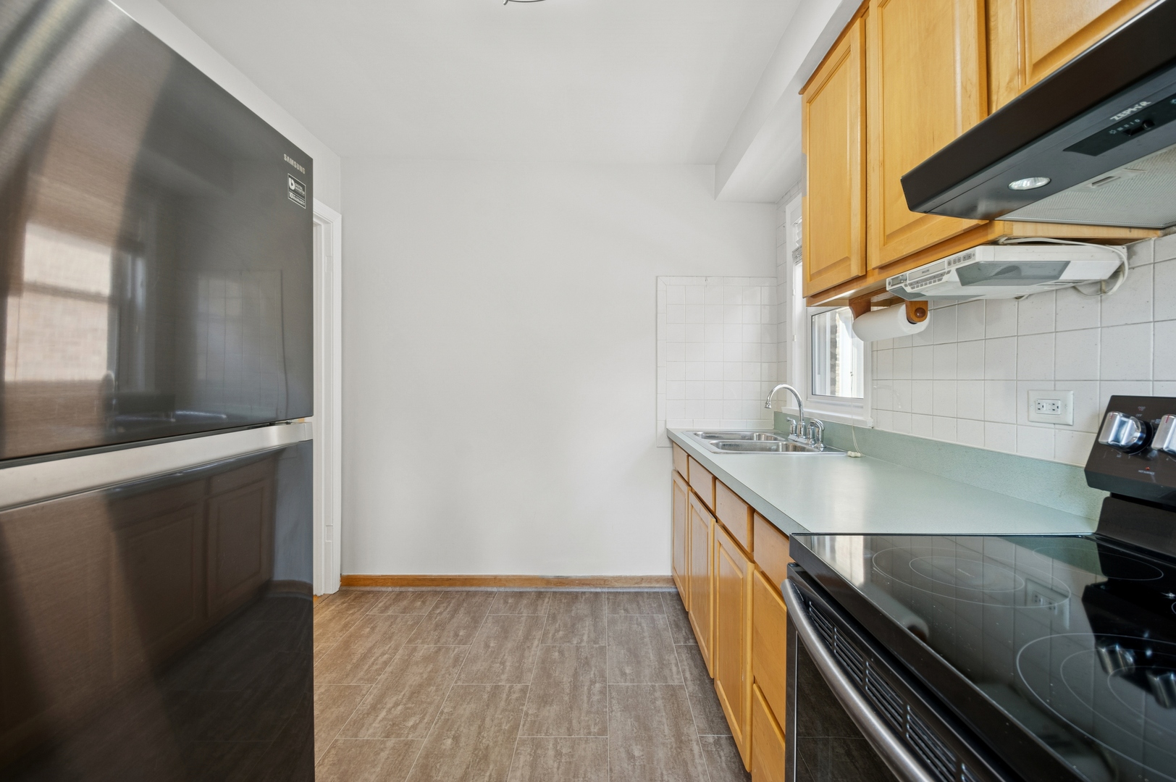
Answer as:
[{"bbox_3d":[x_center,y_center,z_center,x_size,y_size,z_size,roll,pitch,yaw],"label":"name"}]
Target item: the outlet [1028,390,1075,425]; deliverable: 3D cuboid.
[{"bbox_3d":[1.034,0.037,1.100,0.010,0.073,0.112,0,1,1],"label":"outlet"}]

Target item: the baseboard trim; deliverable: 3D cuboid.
[{"bbox_3d":[-0.468,1.090,2.809,1.925,0.079,0.016,0,1,1],"label":"baseboard trim"}]

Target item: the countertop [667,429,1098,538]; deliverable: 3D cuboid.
[{"bbox_3d":[0.710,0.250,1.806,0.603,0.040,1.924,0,1,1],"label":"countertop"}]

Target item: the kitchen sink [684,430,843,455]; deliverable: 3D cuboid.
[{"bbox_3d":[0.768,0.319,2.259,0.535,0.180,0.790,0,1,1],"label":"kitchen sink"}]

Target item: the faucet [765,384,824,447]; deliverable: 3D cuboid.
[{"bbox_3d":[0.906,0.101,2.177,0.205,0.266,0.320,0,1,1],"label":"faucet"}]

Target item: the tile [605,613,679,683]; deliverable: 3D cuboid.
[{"bbox_3d":[0.245,1.182,2.268,0.308,0.010,0.582,0,1,1],"label":"tile"}]

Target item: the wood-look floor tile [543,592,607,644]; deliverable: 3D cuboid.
[{"bbox_3d":[-0.059,1.152,2.501,0.305,0.010,0.584,0,1,1],"label":"wood-look floor tile"}]

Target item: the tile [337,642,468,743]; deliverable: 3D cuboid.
[{"bbox_3d":[-0.704,1.190,1.972,0.306,0.010,0.590,0,1,1],"label":"tile"}]

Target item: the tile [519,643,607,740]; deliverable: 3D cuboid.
[{"bbox_3d":[-0.074,1.160,1.924,0.304,0.010,0.570,0,1,1],"label":"tile"}]

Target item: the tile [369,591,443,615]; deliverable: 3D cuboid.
[{"bbox_3d":[-0.997,1.173,2.704,0.308,0.010,0.288,0,1,1],"label":"tile"}]

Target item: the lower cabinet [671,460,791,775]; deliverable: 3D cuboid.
[{"bbox_3d":[0.759,0.734,1.860,0.600,0.905,1.910,0,1,1],"label":"lower cabinet"}]

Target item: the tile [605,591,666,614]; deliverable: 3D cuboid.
[{"bbox_3d":[0.252,1.147,2.639,0.305,0.010,0.293,0,1,1],"label":"tile"}]

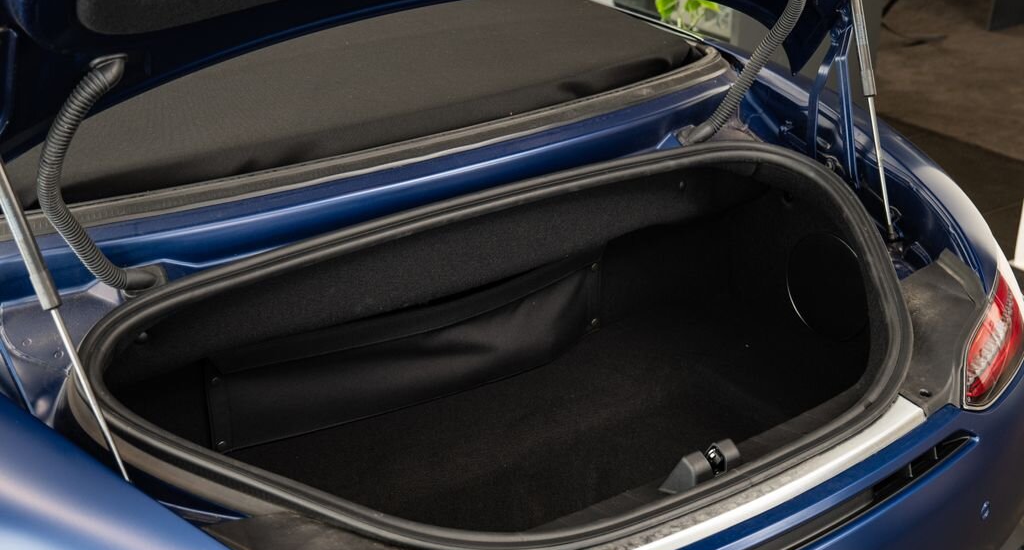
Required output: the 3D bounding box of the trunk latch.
[{"bbox_3d":[0.230,0.226,1.470,0.105,0.045,0.044,-17,31,-30],"label":"trunk latch"}]

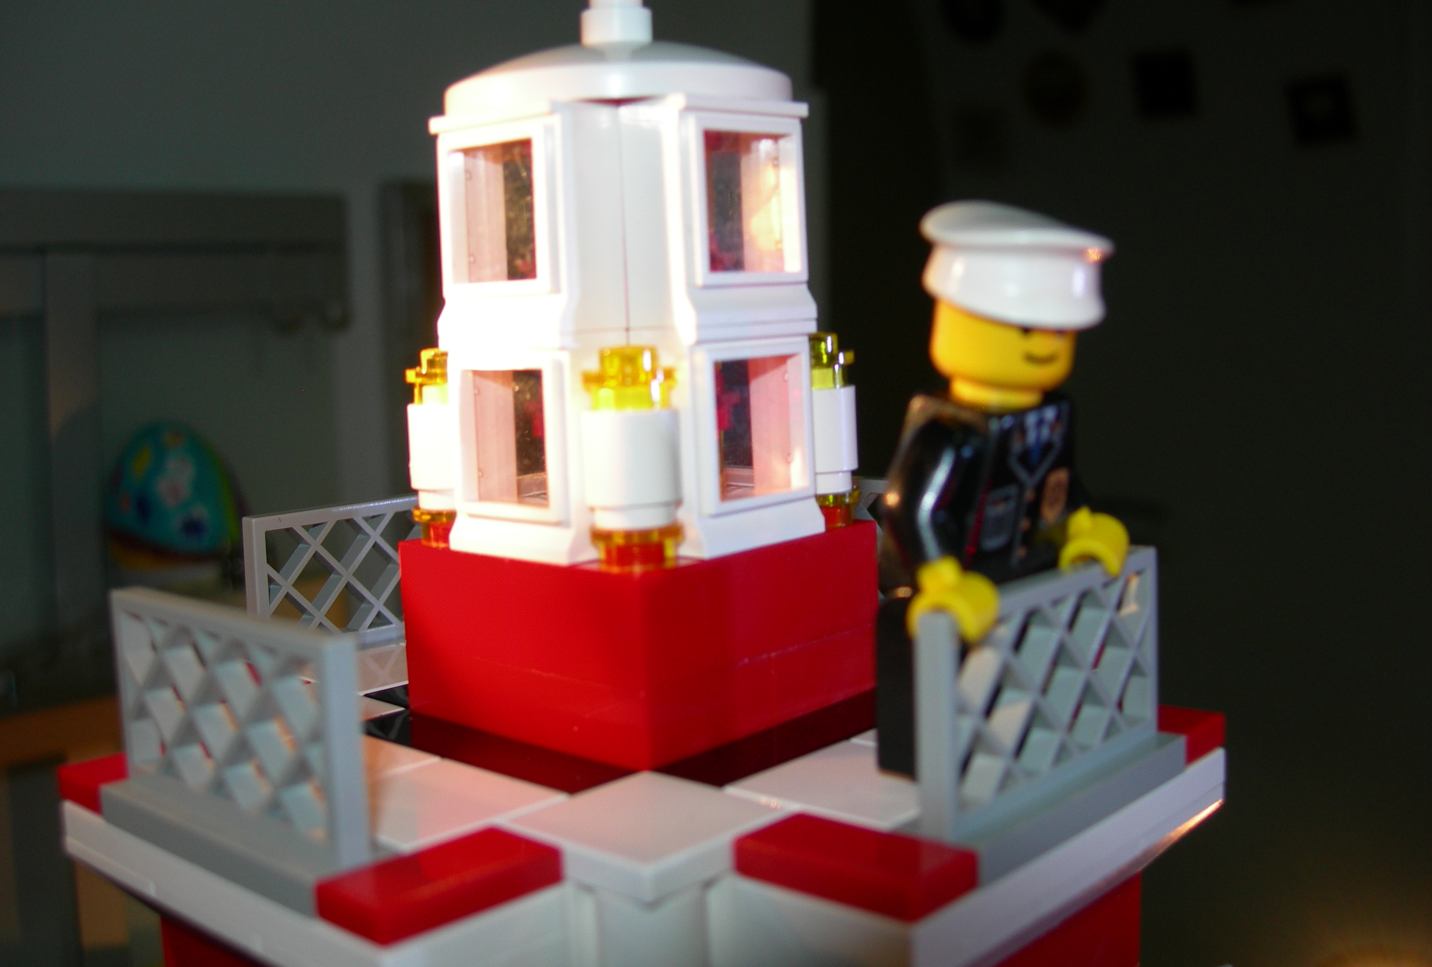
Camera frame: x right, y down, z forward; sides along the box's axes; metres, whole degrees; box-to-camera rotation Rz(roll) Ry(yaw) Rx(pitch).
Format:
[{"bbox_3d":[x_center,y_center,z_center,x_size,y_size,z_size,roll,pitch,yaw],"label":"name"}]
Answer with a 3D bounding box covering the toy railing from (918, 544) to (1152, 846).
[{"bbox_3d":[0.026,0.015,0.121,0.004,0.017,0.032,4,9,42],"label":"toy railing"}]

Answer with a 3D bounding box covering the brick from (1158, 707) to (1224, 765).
[{"bbox_3d":[0.036,0.022,0.139,0.016,0.003,0.008,4,9,42],"label":"brick"}]

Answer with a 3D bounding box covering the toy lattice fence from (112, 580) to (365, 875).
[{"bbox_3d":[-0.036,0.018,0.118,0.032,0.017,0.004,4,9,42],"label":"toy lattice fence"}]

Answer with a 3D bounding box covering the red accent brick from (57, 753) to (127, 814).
[{"bbox_3d":[-0.047,0.025,0.136,0.008,0.003,0.016,4,9,42],"label":"red accent brick"}]

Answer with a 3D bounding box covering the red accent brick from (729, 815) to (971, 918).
[{"bbox_3d":[0.010,0.026,0.110,0.016,0.003,0.008,4,9,42],"label":"red accent brick"}]

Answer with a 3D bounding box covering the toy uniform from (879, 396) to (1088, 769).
[{"bbox_3d":[0.022,0.008,0.126,0.011,0.029,0.020,4,9,42],"label":"toy uniform"}]

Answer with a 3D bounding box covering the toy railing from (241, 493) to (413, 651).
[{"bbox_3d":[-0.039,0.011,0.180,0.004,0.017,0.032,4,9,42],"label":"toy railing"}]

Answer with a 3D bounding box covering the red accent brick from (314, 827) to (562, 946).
[{"bbox_3d":[-0.019,0.028,0.109,0.008,0.003,0.016,4,9,42],"label":"red accent brick"}]

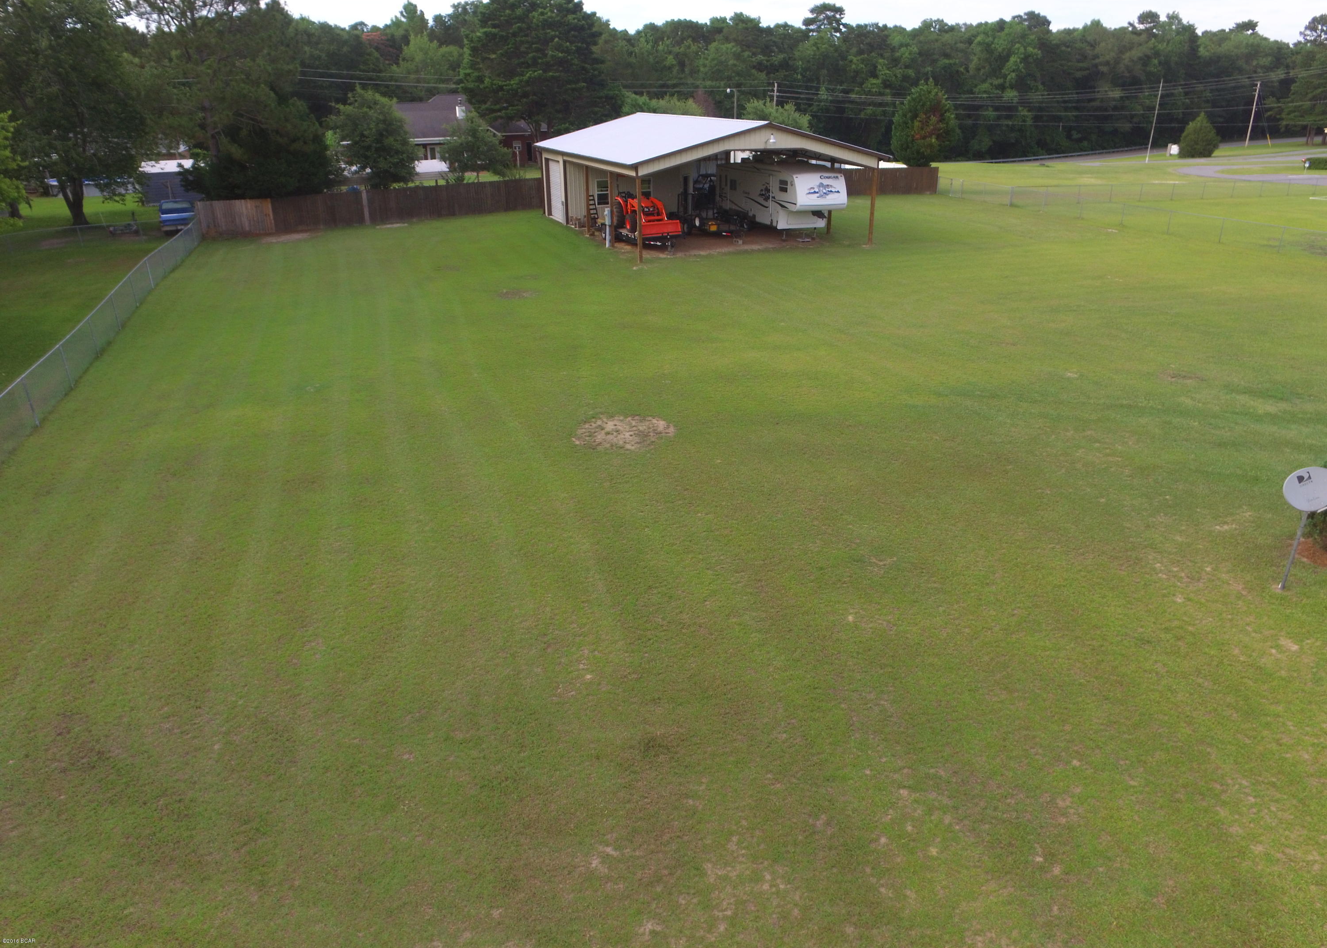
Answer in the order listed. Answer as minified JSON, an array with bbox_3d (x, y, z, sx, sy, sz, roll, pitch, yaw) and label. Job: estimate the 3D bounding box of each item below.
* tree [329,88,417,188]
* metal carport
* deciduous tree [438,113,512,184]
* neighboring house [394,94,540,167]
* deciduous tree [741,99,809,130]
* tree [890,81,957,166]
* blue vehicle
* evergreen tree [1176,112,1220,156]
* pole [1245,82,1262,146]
[{"bbox_3d":[-20.105,-22.692,53.016,5.660,7.220,5.660,0,26,0],"label":"tree"},{"bbox_3d":[1.578,-16.486,42.216,13.470,5.720,16.700,-10,28,-20],"label":"metal carport"},{"bbox_3d":[-13.983,-23.724,57.008,5.450,5.550,5.450,0,26,0],"label":"deciduous tree"},{"bbox_3d":[-22.695,-35.752,79.852,19.810,6.870,12.120,-13,29,-25],"label":"neighboring house"},{"bbox_3d":[10.592,-31.743,72.179,6.460,6.570,6.460,0,26,0],"label":"deciduous tree"},{"bbox_3d":[25.017,-33.227,73.688,6.060,7.930,6.060,0,26,0],"label":"tree"},{"bbox_3d":[-26.289,-14.126,41.890,1.800,1.700,4.950,-13,29,-25],"label":"blue vehicle"},{"bbox_3d":[65.086,-41.267,93.343,4.240,5.050,4.240,0,26,0],"label":"evergreen tree"},{"bbox_3d":[87.223,-53.195,113.344,0.350,8.790,0.350,0,26,0],"label":"pole"}]

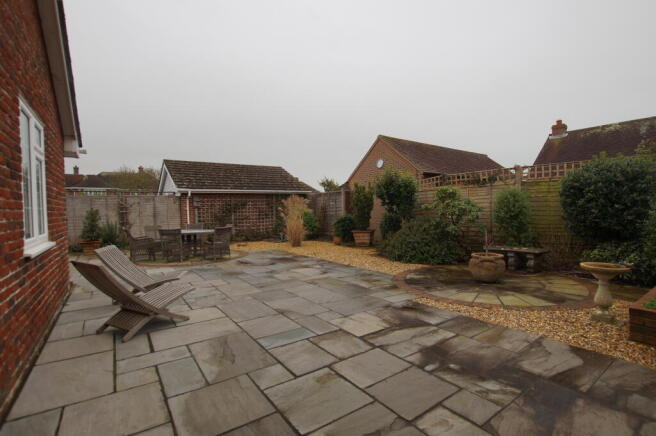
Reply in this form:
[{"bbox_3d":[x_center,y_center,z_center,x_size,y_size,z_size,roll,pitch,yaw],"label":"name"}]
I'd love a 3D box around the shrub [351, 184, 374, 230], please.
[{"bbox_3d":[1.255,-0.382,10.600,0.860,1.650,0.860,-1,1,0],"label":"shrub"}]

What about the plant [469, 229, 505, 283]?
[{"bbox_3d":[2.882,0.662,5.280,0.600,0.950,0.600,-1,2,0],"label":"plant"}]

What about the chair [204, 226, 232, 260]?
[{"bbox_3d":[-3.021,0.673,8.000,0.640,0.870,0.620,0,2,18],"label":"chair"}]

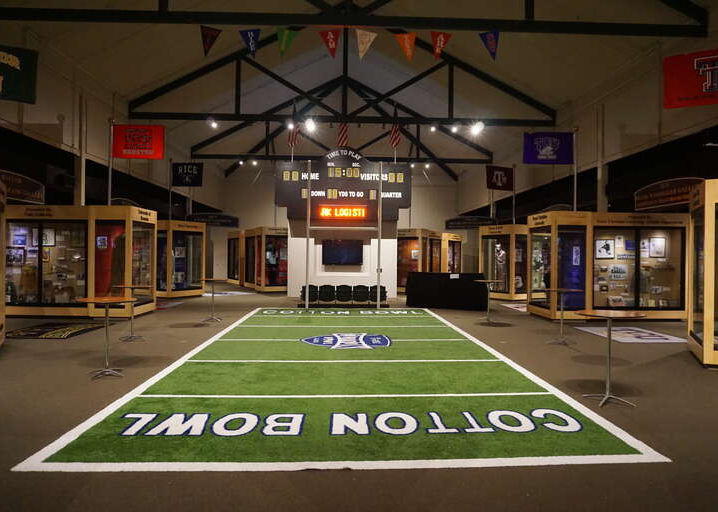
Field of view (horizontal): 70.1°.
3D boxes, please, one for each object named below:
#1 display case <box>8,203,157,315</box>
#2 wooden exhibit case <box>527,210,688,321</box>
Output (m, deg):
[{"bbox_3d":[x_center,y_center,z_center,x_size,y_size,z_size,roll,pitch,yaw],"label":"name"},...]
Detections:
[{"bbox_3d":[-7.445,0.169,13.519,3.494,2.839,1.596,0,0,-2],"label":"display case"},{"bbox_3d":[6.619,0.290,13.939,3.511,2.839,1.596,0,0,-2],"label":"wooden exhibit case"}]

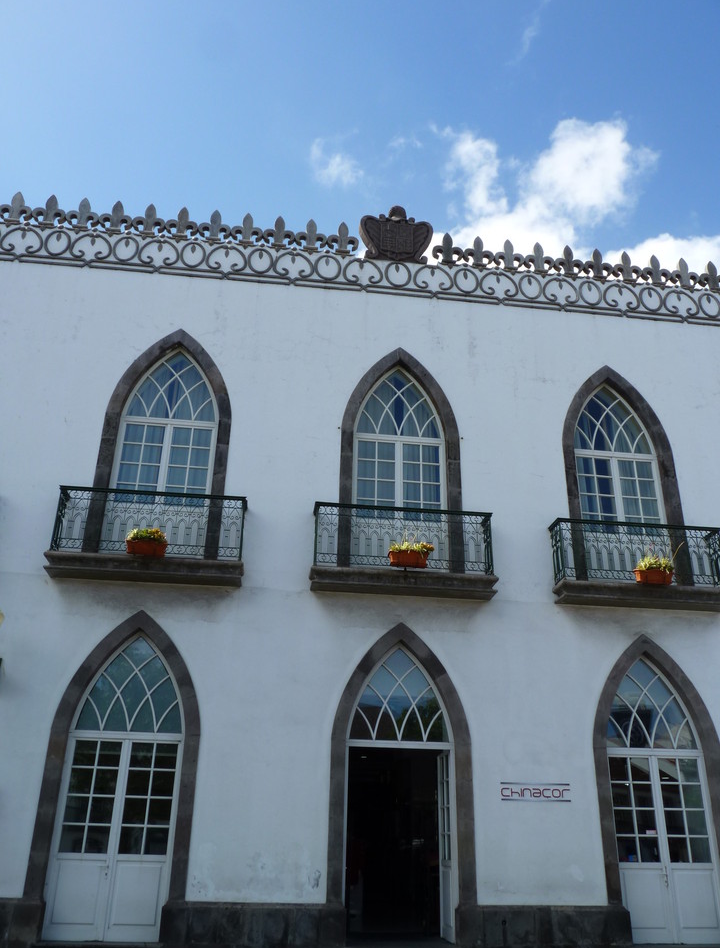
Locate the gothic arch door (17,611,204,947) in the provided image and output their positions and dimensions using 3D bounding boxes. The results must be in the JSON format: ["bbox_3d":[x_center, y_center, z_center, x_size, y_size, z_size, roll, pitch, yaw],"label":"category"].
[{"bbox_3d":[-3.282,3.803,10.883,2.059,3.802,0.234,4,-25,-6],"label":"gothic arch door"}]

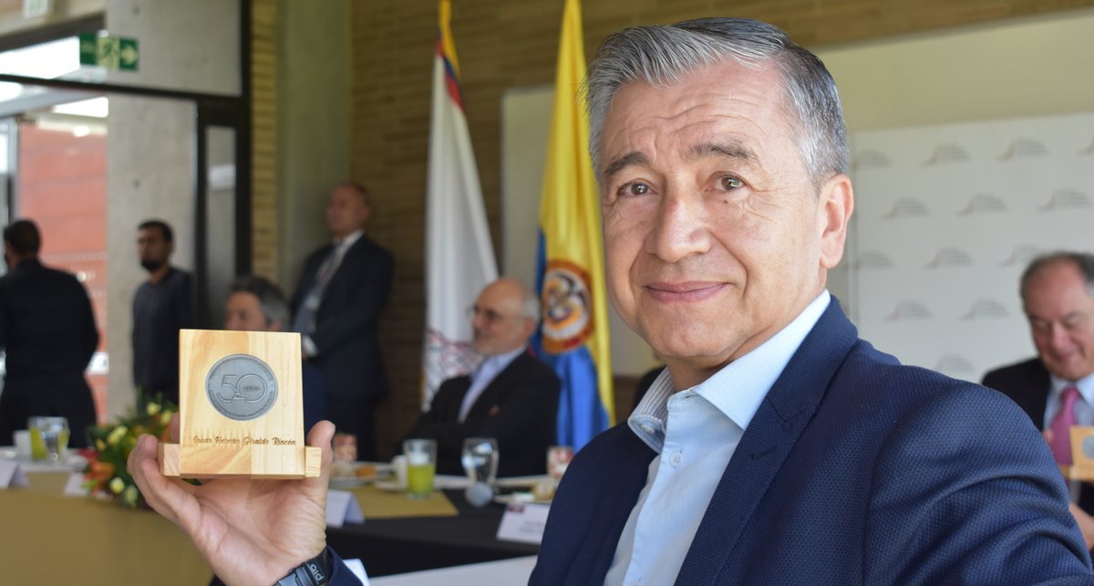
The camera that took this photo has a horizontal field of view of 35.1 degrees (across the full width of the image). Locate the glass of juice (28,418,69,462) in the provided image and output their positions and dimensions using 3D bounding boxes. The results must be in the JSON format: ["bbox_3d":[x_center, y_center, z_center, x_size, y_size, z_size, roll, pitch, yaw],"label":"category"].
[{"bbox_3d":[-1.378,0.408,4.840,0.082,0.125,0.082,0,-1,0],"label":"glass of juice"}]

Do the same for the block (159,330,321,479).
[{"bbox_3d":[-0.219,0.086,1.229,0.108,0.108,0.045,2,-27,-16],"label":"block"}]

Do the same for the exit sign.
[{"bbox_3d":[-2.059,-1.133,8.150,0.300,0.150,0.025,1,-1,-40],"label":"exit sign"}]

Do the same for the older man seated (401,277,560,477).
[{"bbox_3d":[-0.201,0.587,4.800,0.740,1.260,0.540,1,-1,-44],"label":"older man seated"}]

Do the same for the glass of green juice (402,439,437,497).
[{"bbox_3d":[-0.282,0.388,3.850,0.071,0.126,0.071,0,-1,0],"label":"glass of green juice"}]

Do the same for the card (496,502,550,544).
[{"bbox_3d":[0.012,0.409,3.070,0.200,0.060,0.068,-1,-1,36],"label":"card"}]

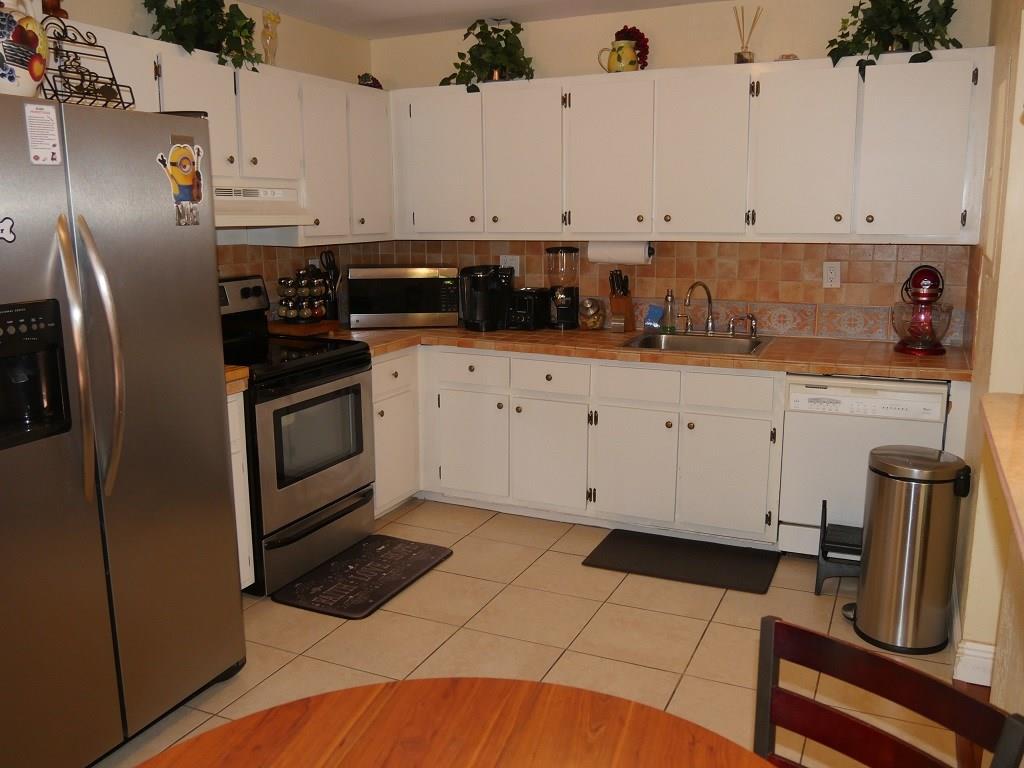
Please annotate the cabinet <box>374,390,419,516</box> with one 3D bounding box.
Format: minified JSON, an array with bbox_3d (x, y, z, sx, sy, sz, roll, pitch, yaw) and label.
[{"bbox_3d":[-0.790,0.308,4.200,0.500,0.570,0.440,5,12,25],"label":"cabinet"}]

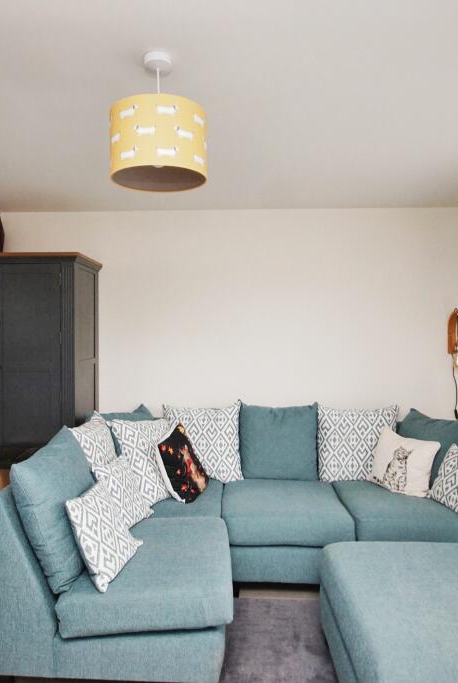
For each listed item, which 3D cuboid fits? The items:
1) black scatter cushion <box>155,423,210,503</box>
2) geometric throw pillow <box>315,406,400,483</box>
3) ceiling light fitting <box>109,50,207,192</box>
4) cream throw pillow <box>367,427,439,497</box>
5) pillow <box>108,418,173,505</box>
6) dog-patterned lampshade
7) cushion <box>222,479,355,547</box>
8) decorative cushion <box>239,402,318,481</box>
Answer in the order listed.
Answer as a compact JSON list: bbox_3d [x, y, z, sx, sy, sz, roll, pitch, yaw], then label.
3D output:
[{"bbox_3d":[-0.287,0.770,2.720,0.120,0.390,0.390,-27,-2,16],"label":"black scatter cushion"},{"bbox_3d":[0.858,0.672,2.870,0.530,0.510,0.160,0,-11,0],"label":"geometric throw pillow"},{"bbox_3d":[-0.231,-0.732,1.390,0.308,0.410,0.308,0,1,0],"label":"ceiling light fitting"},{"bbox_3d":[1.190,0.800,2.890,0.380,0.380,0.120,10,-25,33],"label":"cream throw pillow"},{"bbox_3d":[-0.480,0.715,2.600,0.150,0.490,0.490,-25,-16,23],"label":"pillow"},{"bbox_3d":[-0.231,-0.636,1.390,0.308,0.212,0.308,0,1,0],"label":"dog-patterned lampshade"},{"bbox_3d":[0.315,1.001,2.555,0.710,0.175,0.630,0,1,0],"label":"cushion"},{"bbox_3d":[0.330,0.665,2.870,0.520,0.510,0.170,0,-11,0],"label":"decorative cushion"}]

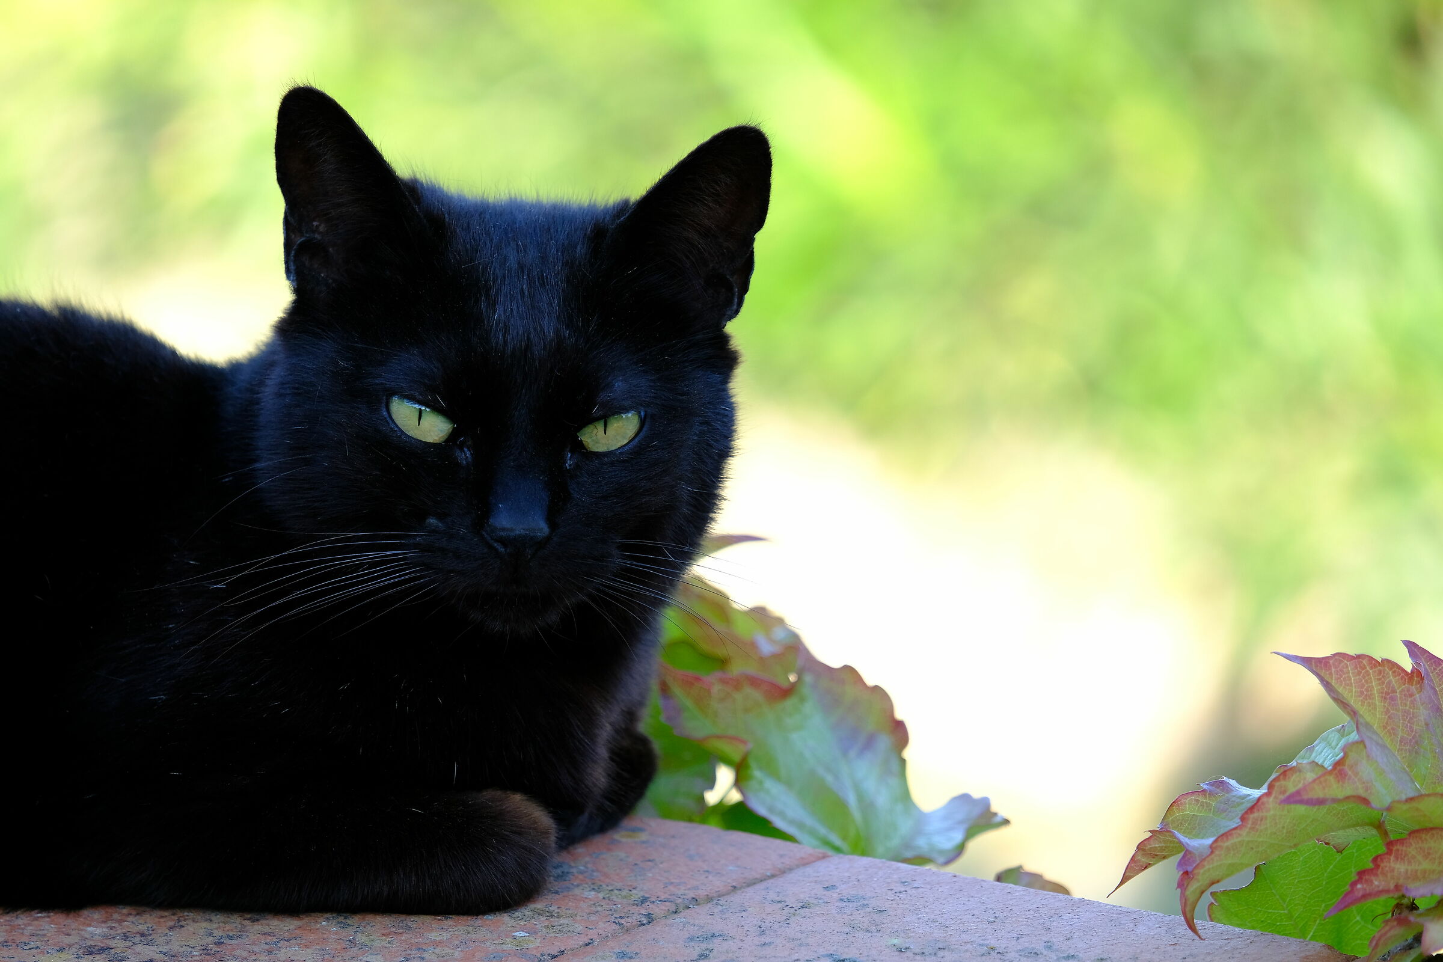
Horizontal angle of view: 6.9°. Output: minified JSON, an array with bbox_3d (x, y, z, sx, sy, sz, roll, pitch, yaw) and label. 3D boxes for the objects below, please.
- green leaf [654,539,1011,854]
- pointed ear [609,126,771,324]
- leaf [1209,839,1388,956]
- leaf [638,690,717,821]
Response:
[{"bbox_3d":[0.024,0.050,2.670,0.075,0.062,0.042,-3,14,-11],"label":"green leaf"},{"bbox_3d":[-0.007,-0.056,2.600,0.035,0.042,0.026,20,9,-18],"label":"pointed ear"},{"bbox_3d":[0.125,0.091,2.605,0.041,0.028,0.022,2,14,8],"label":"leaf"},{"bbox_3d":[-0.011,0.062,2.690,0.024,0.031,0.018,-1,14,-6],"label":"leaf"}]

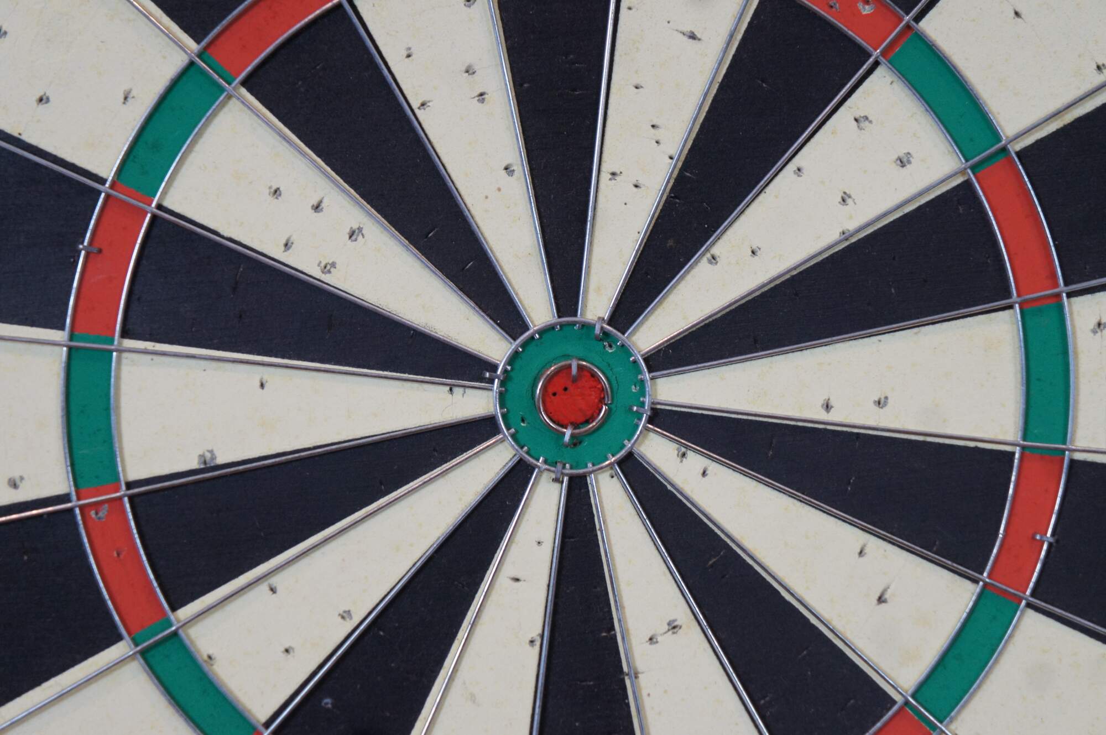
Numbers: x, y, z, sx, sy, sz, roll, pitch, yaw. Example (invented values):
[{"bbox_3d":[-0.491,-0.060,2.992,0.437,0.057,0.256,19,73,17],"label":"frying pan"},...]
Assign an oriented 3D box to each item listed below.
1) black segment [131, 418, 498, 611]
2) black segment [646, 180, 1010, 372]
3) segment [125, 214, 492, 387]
[{"bbox_3d":[-0.049,0.025,0.535,0.079,0.025,0.008,-21,3,-1],"label":"black segment"},{"bbox_3d":[0.057,-0.014,0.538,0.078,0.027,0.008,-21,3,-2],"label":"black segment"},{"bbox_3d":[-0.050,-0.009,0.534,0.079,0.028,0.008,16,2,-3],"label":"segment"}]

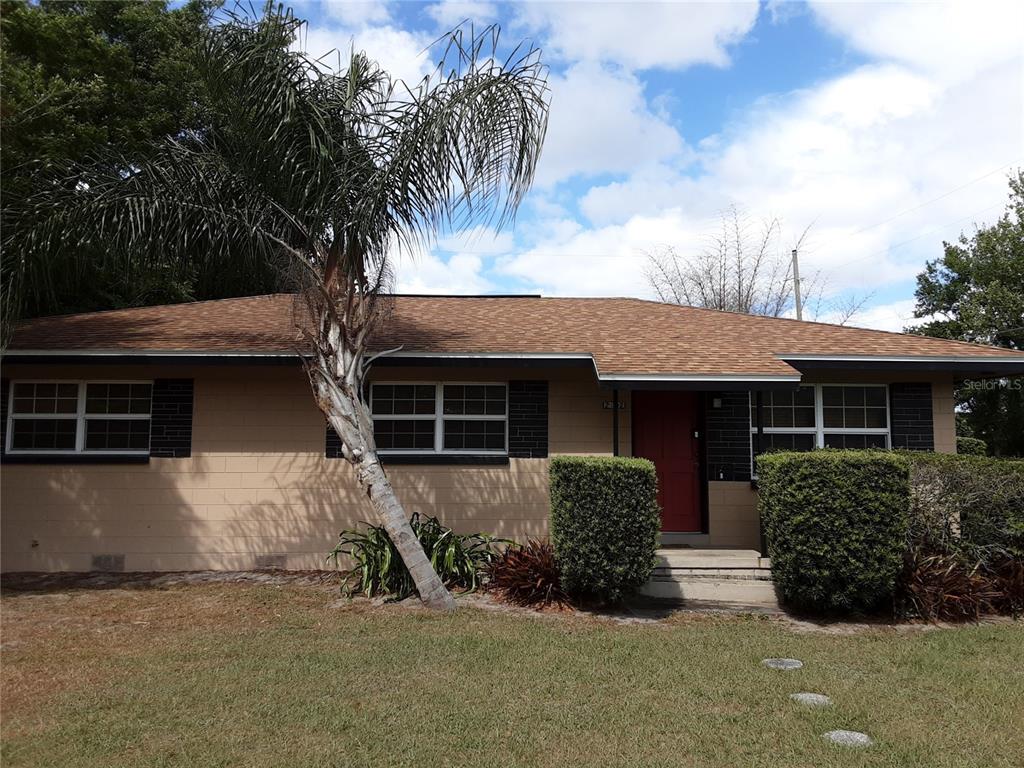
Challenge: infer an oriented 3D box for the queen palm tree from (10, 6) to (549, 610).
[{"bbox_3d":[-2.410,-0.848,8.550,5.300,6.198,4.600,0,-7,-3],"label":"queen palm tree"}]

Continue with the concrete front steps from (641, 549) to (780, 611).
[{"bbox_3d":[2.086,2.170,9.466,1.600,0.398,1.800,0,-7,-3],"label":"concrete front steps"}]

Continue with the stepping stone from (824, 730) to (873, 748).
[{"bbox_3d":[1.980,2.102,4.874,0.300,0.056,0.300,0,-7,-3],"label":"stepping stone"}]

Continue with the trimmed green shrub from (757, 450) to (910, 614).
[{"bbox_3d":[3.426,1.528,8.965,1.270,1.572,1.150,0,-7,-3],"label":"trimmed green shrub"}]

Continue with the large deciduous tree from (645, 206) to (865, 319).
[{"bbox_3d":[7.979,-0.679,27.254,7.300,9.948,6.500,0,-7,-3],"label":"large deciduous tree"}]

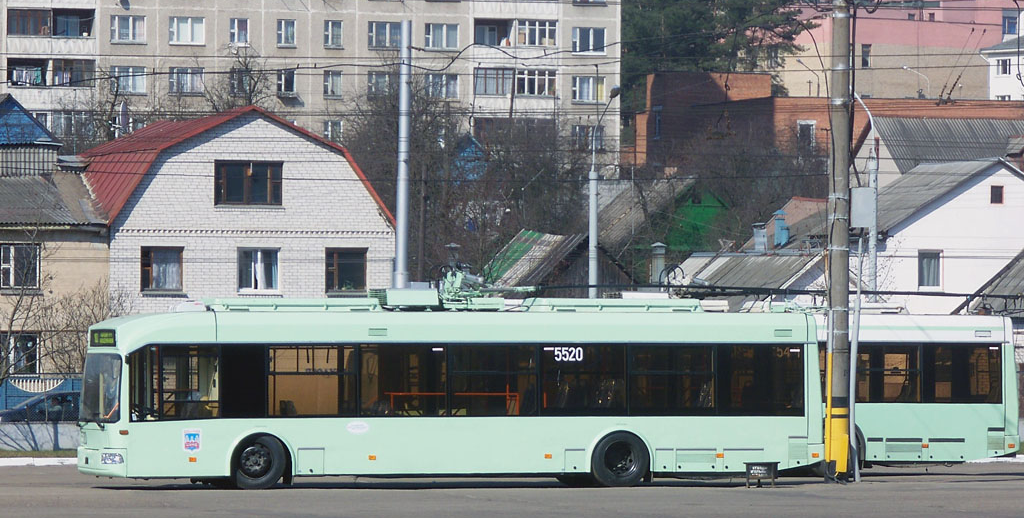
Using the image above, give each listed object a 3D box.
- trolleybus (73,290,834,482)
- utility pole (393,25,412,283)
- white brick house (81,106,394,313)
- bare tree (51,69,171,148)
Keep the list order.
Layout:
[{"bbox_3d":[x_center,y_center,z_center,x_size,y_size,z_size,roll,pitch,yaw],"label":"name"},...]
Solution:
[{"bbox_3d":[-0.995,2.010,84.886,12.100,3.200,2.530,0,-1,-19],"label":"trolleybus"},{"bbox_3d":[-2.305,-0.508,112.000,0.300,9.020,0.300,1,0,0],"label":"utility pole"},{"bbox_3d":[-9.622,0.166,168.514,9.200,9.610,10.300,0,-1,-18],"label":"white brick house"},{"bbox_3d":[-14.630,-0.769,195.000,4.600,12.500,4.600,0,-1,0],"label":"bare tree"}]

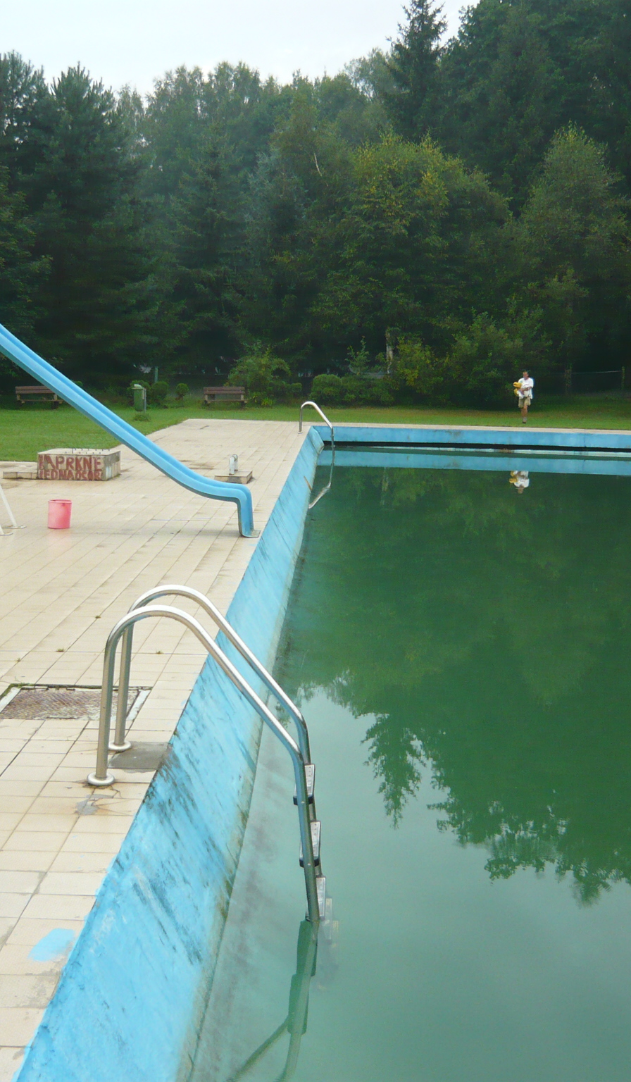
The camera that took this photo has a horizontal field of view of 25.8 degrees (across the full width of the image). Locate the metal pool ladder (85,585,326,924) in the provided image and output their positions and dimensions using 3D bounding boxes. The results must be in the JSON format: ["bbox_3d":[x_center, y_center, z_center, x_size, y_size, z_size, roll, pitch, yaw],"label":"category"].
[{"bbox_3d":[-0.459,1.000,6.264,1.100,1.500,0.540,2,8,1],"label":"metal pool ladder"}]

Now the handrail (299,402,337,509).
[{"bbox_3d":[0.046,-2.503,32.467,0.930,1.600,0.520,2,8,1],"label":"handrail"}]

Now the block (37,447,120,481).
[{"bbox_3d":[-3.407,-1.101,19.827,0.960,0.345,1.060,2,8,1],"label":"block"}]

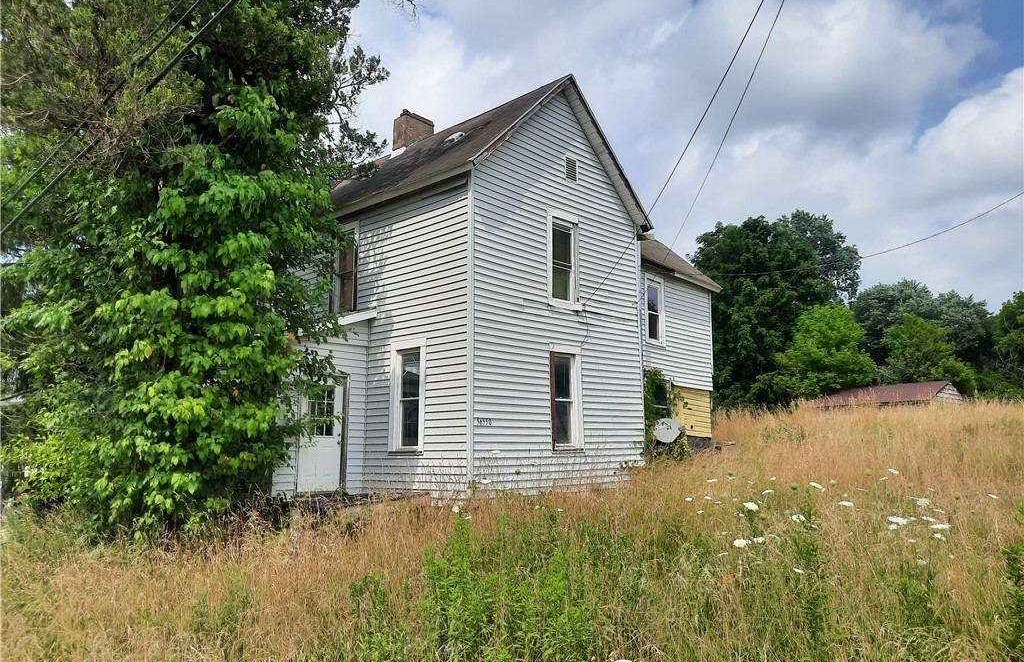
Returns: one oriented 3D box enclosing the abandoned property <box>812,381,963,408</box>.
[{"bbox_3d":[17.661,3.919,34.983,3.800,2.600,5.800,7,-12,-40],"label":"abandoned property"}]

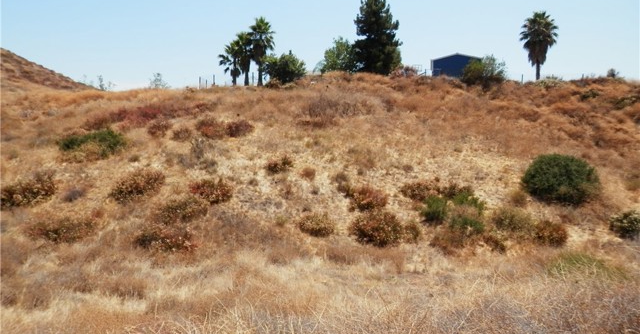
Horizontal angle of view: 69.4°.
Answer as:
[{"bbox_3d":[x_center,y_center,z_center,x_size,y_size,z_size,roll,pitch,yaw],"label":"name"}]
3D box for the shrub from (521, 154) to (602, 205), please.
[{"bbox_3d":[9.666,0.500,18.500,3.122,2.081,2.966,0,2,0],"label":"shrub"}]

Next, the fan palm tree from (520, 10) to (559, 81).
[{"bbox_3d":[21.371,-11.829,45.000,3.700,7.010,3.700,0,2,0],"label":"fan palm tree"}]

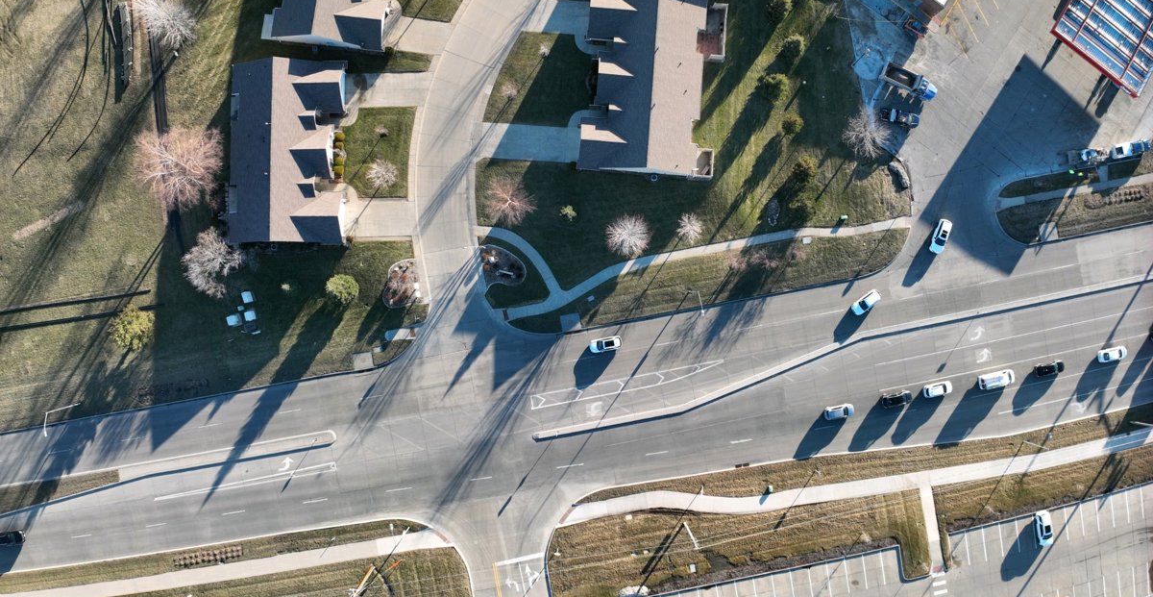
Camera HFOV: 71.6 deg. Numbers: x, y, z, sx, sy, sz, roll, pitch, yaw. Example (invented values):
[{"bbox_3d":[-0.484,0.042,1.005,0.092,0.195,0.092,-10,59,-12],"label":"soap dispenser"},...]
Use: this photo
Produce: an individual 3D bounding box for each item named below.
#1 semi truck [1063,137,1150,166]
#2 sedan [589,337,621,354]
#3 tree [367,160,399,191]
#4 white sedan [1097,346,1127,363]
[{"bbox_3d":[73.800,-20.280,111.700,11.600,3.600,2.550,-10,90,0],"label":"semi truck"},{"bbox_3d":[4.382,6.880,118.719,4.600,1.600,1.850,-10,90,-1],"label":"sedan"},{"bbox_3d":[-28.134,-17.866,116.700,4.200,5.200,4.300,0,90,-1],"label":"tree"},{"bbox_3d":[76.116,7.919,113.553,4.500,1.450,1.800,-12,90,0],"label":"white sedan"}]

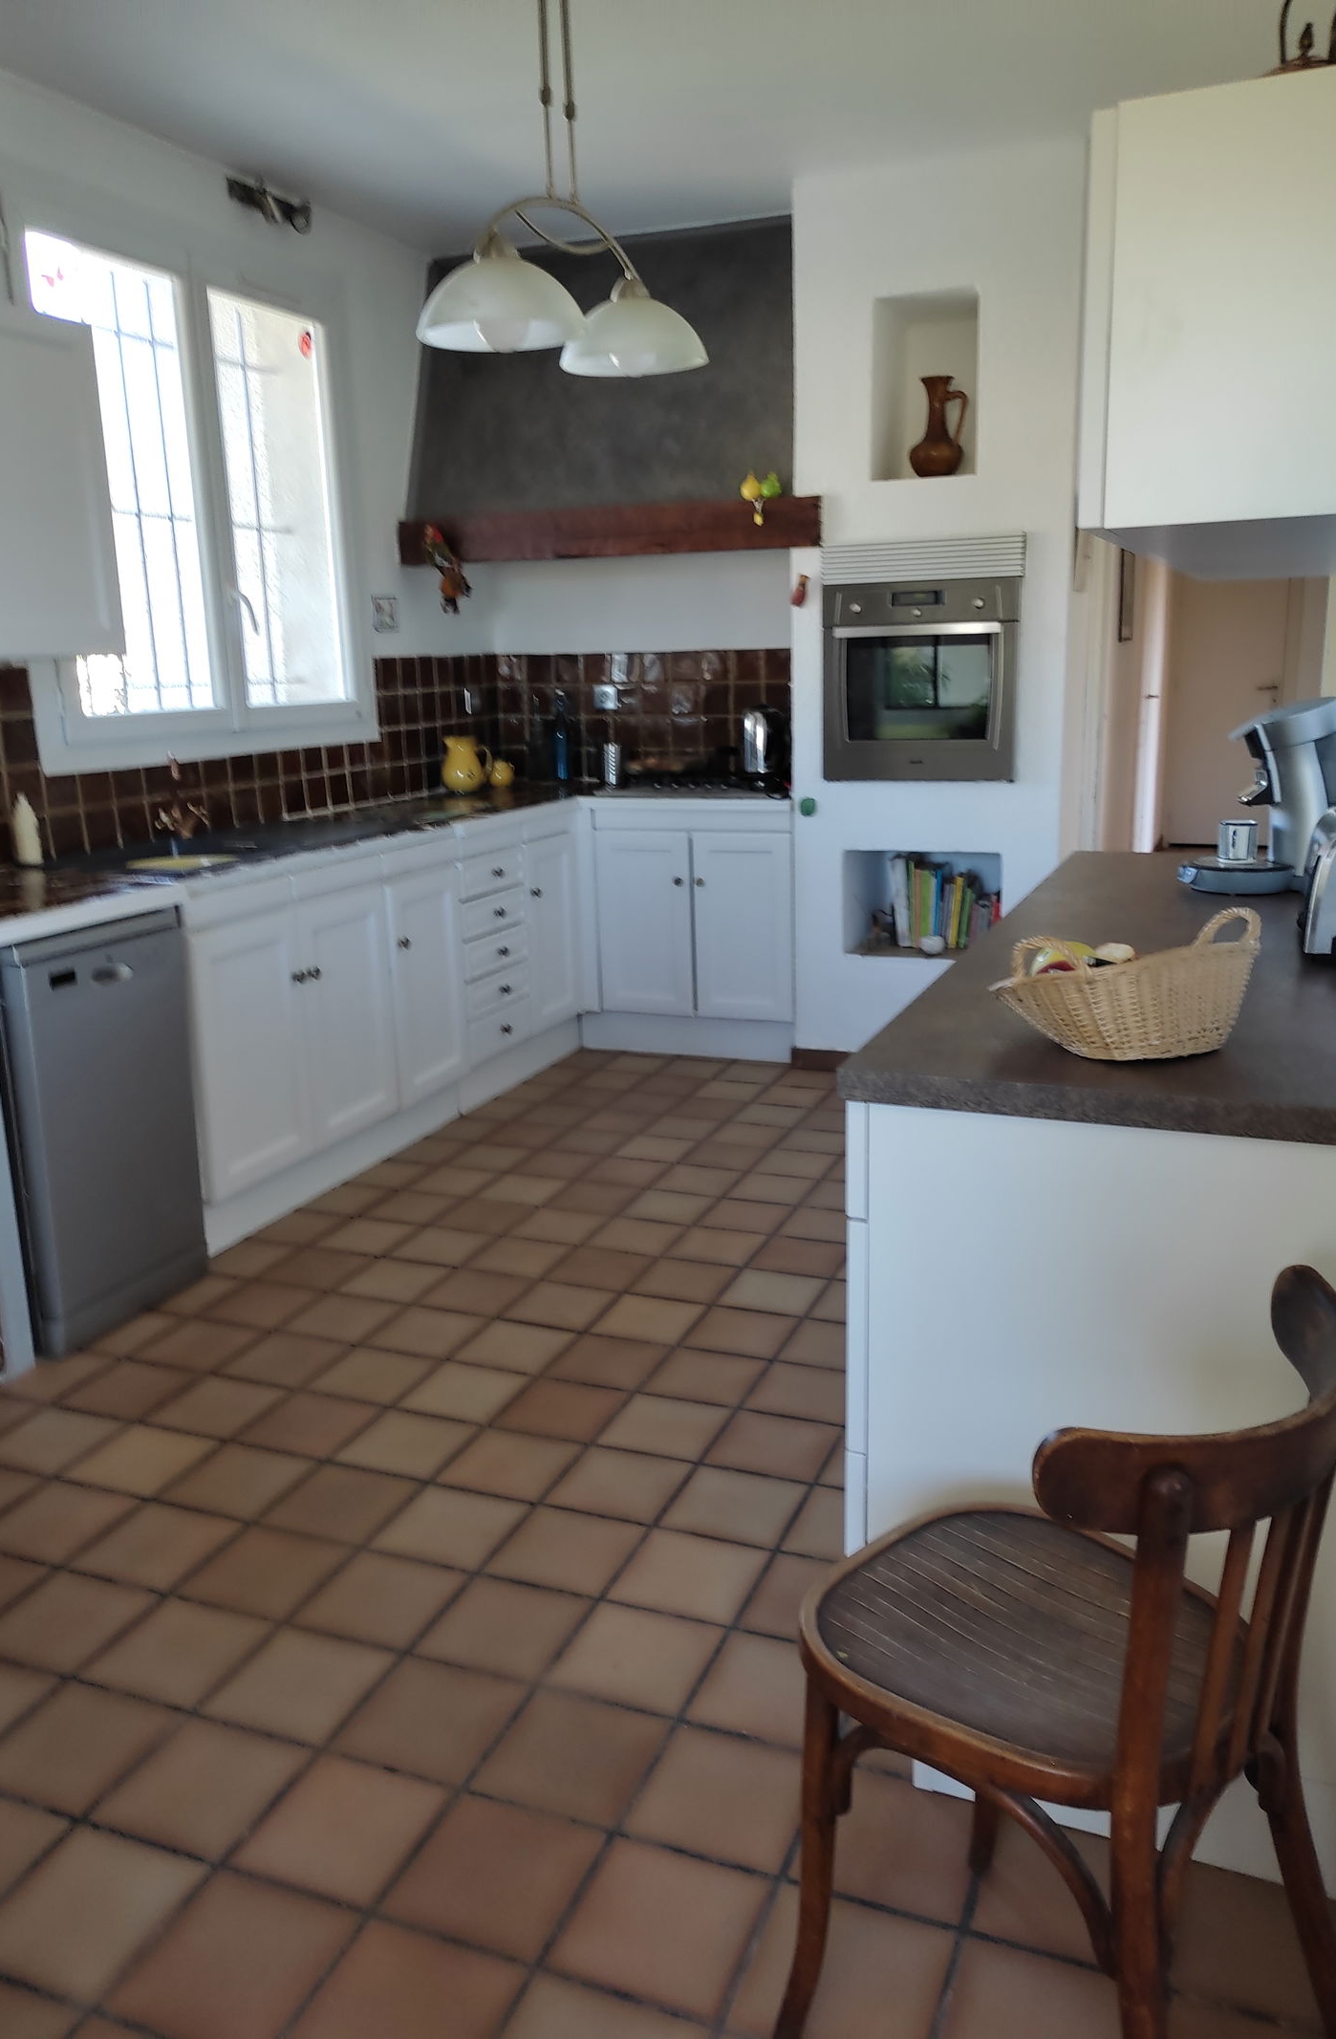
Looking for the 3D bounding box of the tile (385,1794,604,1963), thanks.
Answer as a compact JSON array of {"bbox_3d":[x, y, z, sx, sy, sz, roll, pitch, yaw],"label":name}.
[{"bbox_3d":[-0.197,0.989,1.696,0.198,0.015,0.198,4,14,22],"label":"tile"}]

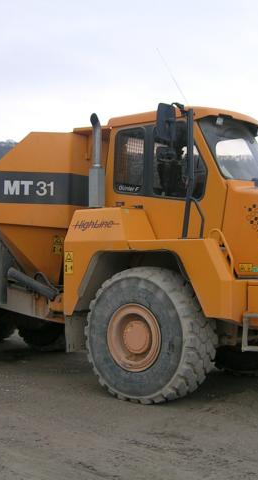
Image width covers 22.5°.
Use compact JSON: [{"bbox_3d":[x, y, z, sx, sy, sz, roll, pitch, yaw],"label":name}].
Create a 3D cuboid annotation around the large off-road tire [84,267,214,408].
[{"bbox_3d":[0.241,1.108,7.516,1.568,1.568,0.620,0,-2,39],"label":"large off-road tire"}]

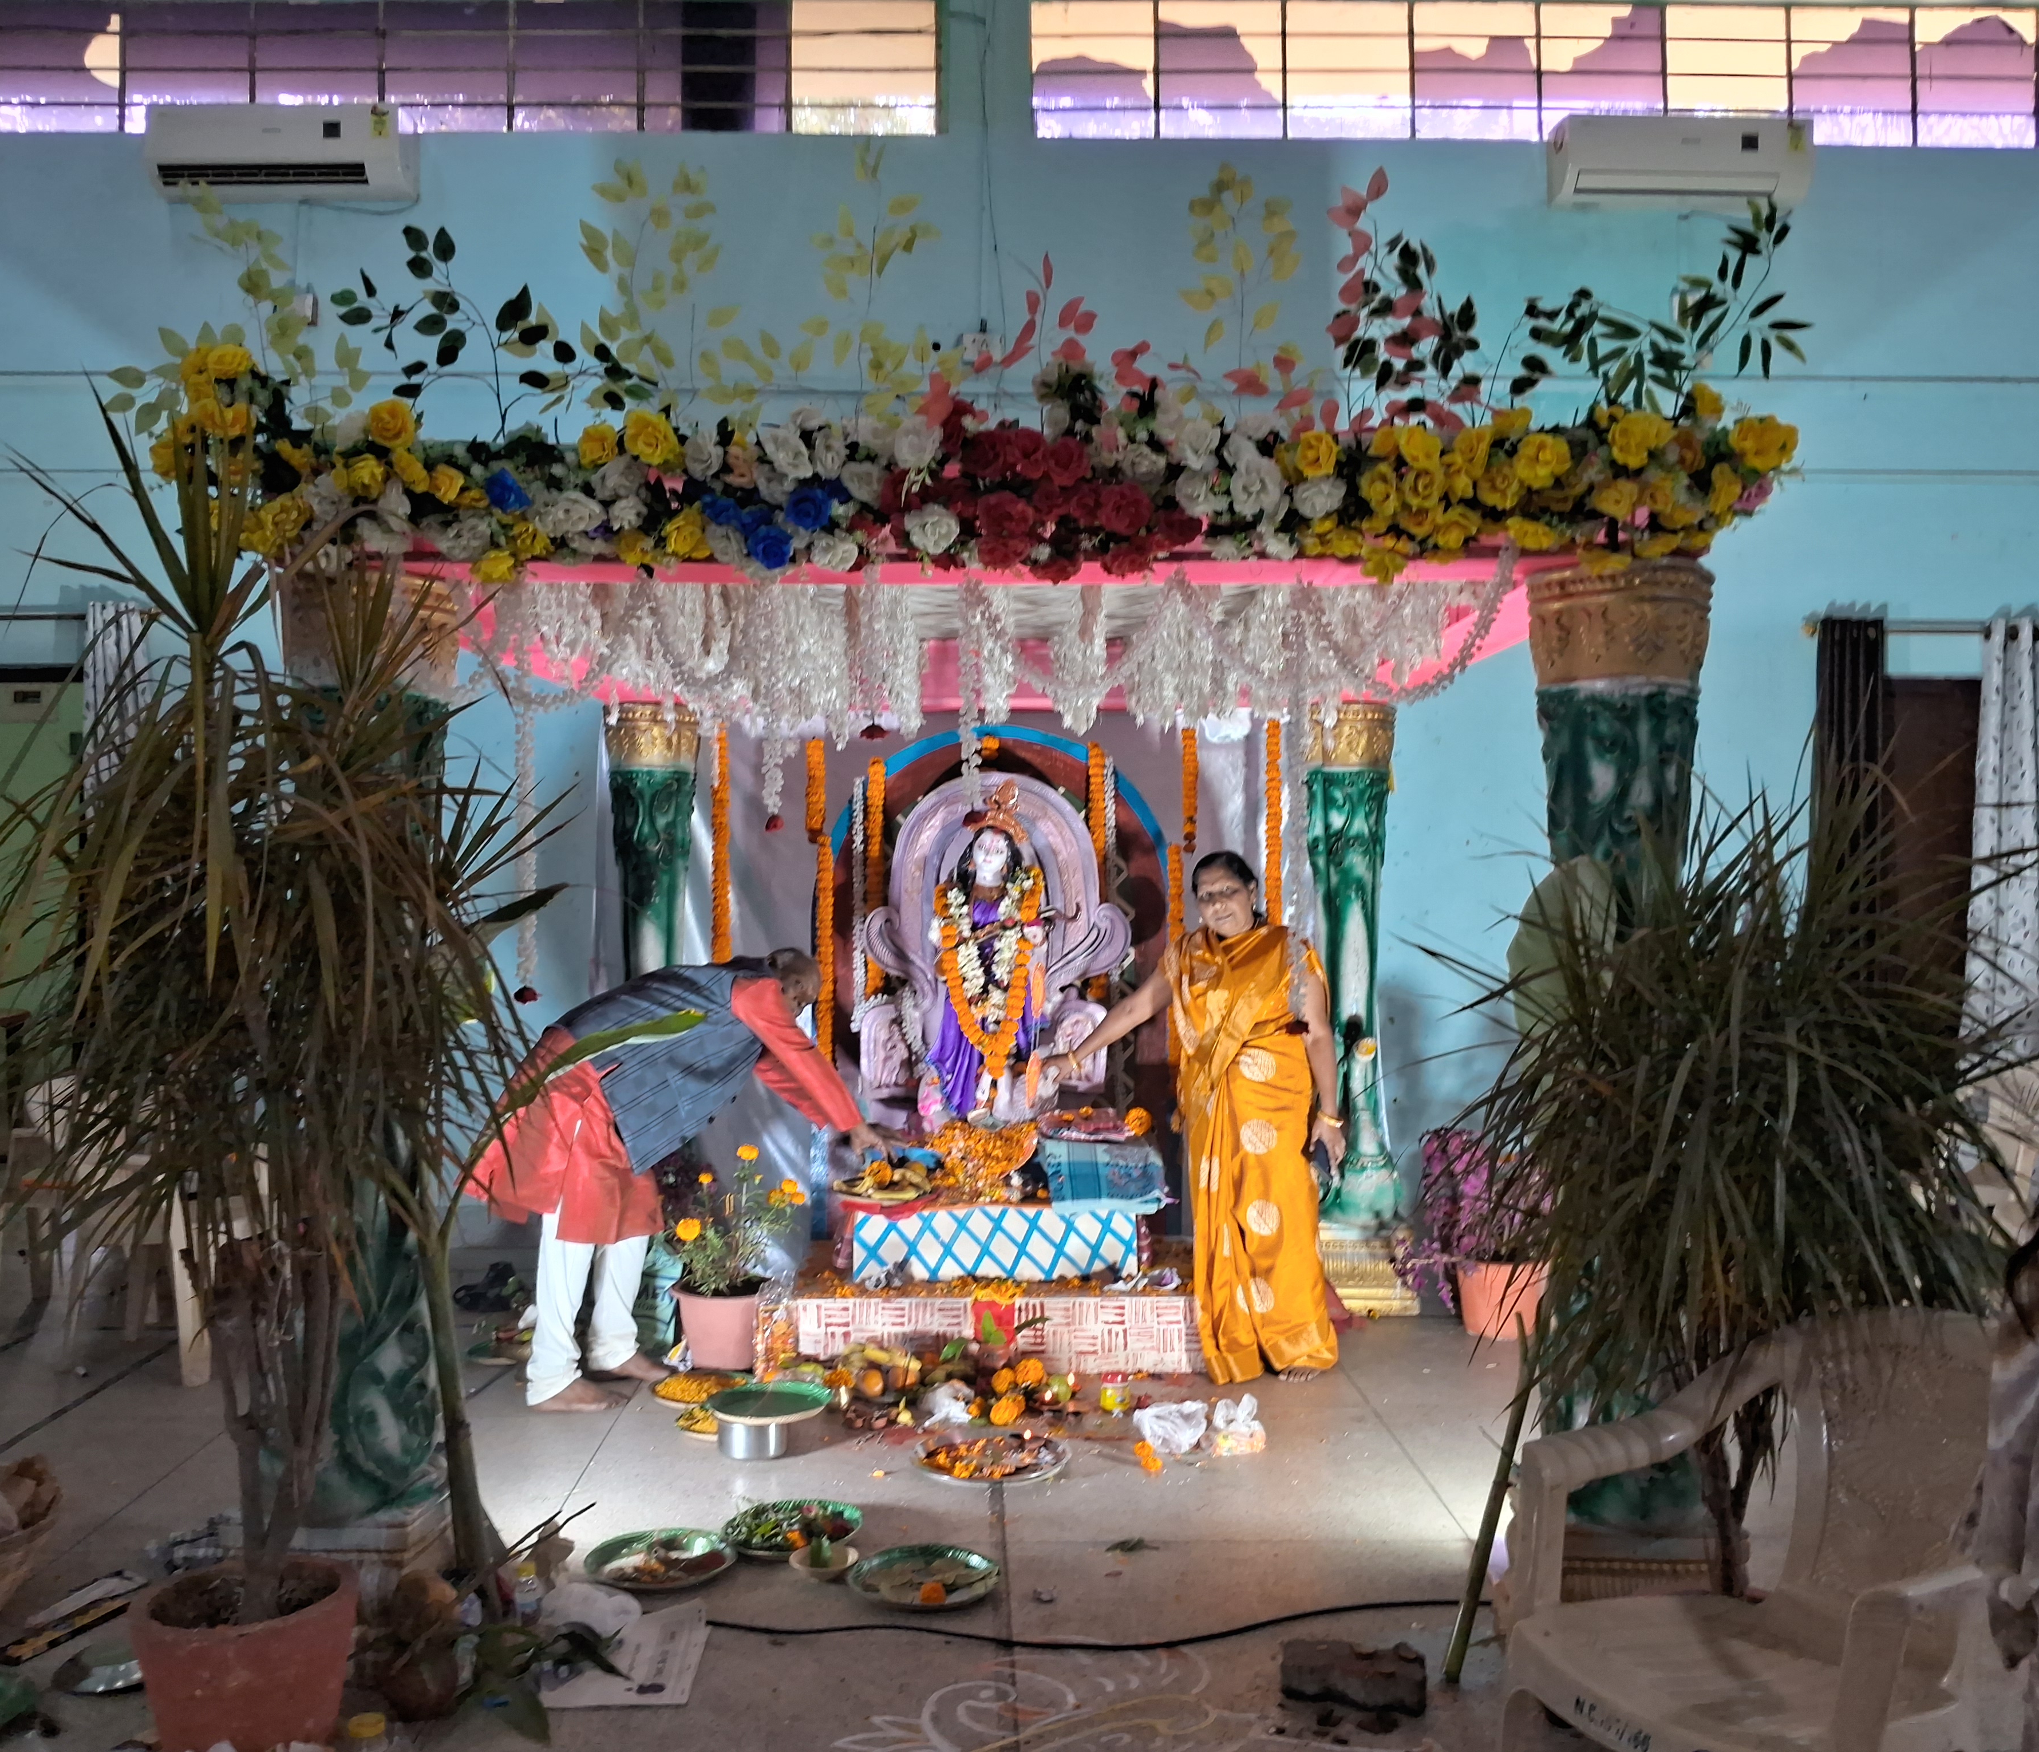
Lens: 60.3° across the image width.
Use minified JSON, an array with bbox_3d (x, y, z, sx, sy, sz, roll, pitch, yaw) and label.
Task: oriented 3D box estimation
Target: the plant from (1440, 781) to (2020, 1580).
[{"bbox_3d":[1.070,0.650,2.700,0.820,1.550,0.780,0,0,0],"label":"plant"}]

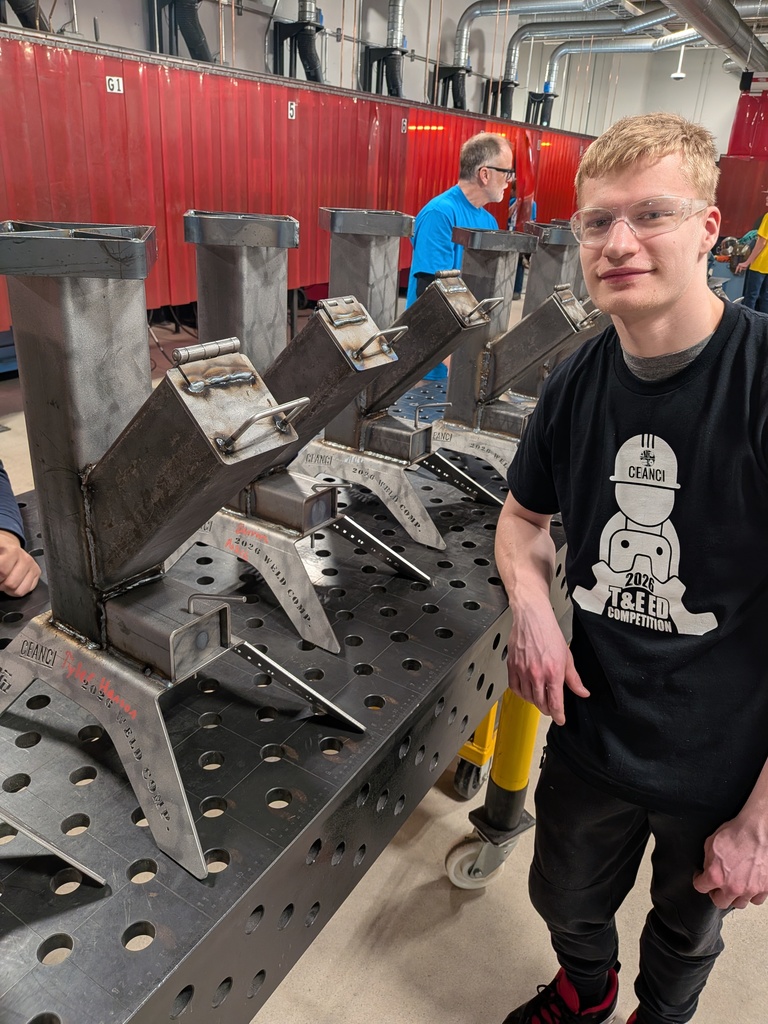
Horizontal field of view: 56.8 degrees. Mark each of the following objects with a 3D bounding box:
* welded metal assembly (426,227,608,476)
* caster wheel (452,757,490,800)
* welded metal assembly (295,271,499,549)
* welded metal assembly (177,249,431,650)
[{"bbox_3d":[0.314,-0.371,1.760,0.451,0.581,0.275,21,30,32],"label":"welded metal assembly"},{"bbox_3d":[0.257,0.723,2.005,0.060,0.170,0.155,20,29,30],"label":"caster wheel"},{"bbox_3d":[0.022,-0.299,1.480,0.451,0.581,0.275,19,29,28],"label":"welded metal assembly"},{"bbox_3d":[-0.161,-0.160,1.153,0.451,0.581,0.275,19,29,29],"label":"welded metal assembly"}]

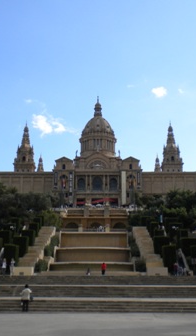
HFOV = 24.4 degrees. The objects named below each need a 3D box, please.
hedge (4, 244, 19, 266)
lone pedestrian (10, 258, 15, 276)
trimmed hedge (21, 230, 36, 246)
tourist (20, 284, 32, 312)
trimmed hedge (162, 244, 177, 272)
[{"bbox_3d":[-8.268,8.716,43.268,1.170,2.600,1.750,0,-15,0],"label":"hedge"},{"bbox_3d":[-7.527,8.785,39.998,0.480,1.650,0.340,0,-15,0],"label":"lone pedestrian"},{"bbox_3d":[-8.200,8.699,53.268,1.300,2.600,1.750,0,-15,0],"label":"trimmed hedge"},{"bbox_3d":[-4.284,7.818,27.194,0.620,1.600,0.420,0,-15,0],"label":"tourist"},{"bbox_3d":[6.862,8.735,43.268,1.170,2.600,1.750,0,-15,0],"label":"trimmed hedge"}]

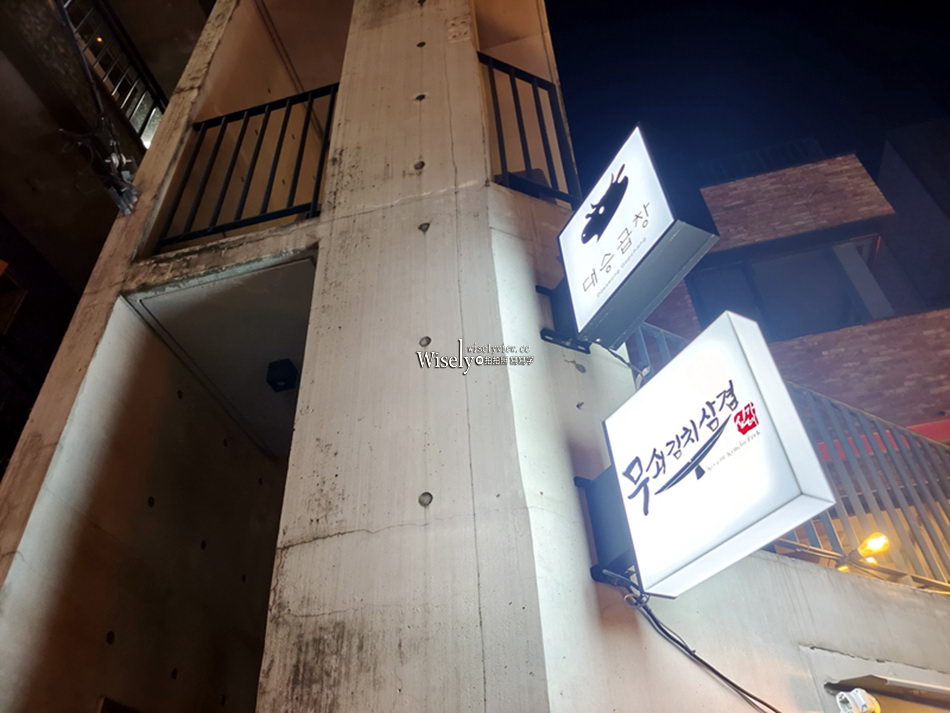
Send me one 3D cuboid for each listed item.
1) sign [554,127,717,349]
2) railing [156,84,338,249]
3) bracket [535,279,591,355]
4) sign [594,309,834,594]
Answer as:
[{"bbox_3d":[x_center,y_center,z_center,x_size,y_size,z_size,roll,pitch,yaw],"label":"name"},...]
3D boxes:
[{"bbox_3d":[0.495,-0.385,2.224,0.149,0.492,0.512,15,-44,-21],"label":"sign"},{"bbox_3d":[-1.146,-1.006,3.524,0.875,1.091,0.055,-12,-41,9],"label":"railing"},{"bbox_3d":[0.349,-0.181,2.455,0.210,0.285,0.145,15,-44,-22],"label":"bracket"},{"bbox_3d":[0.552,0.242,1.679,0.099,0.500,0.500,16,-44,-22],"label":"sign"}]

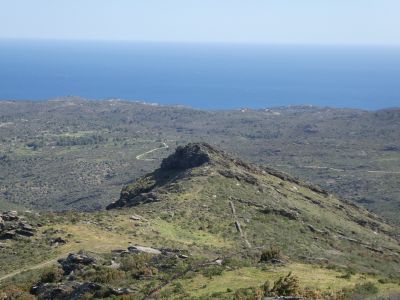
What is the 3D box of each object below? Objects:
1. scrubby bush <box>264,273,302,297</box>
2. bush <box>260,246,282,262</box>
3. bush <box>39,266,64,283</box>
[{"bbox_3d":[6.754,11.010,70.000,2.890,1.750,2.400,2,8,6],"label":"scrubby bush"},{"bbox_3d":[7.420,10.999,90.000,2.110,1.450,1.800,2,8,5],"label":"bush"},{"bbox_3d":[-13.893,11.648,80.000,2.430,1.300,2.100,0,8,-10],"label":"bush"}]

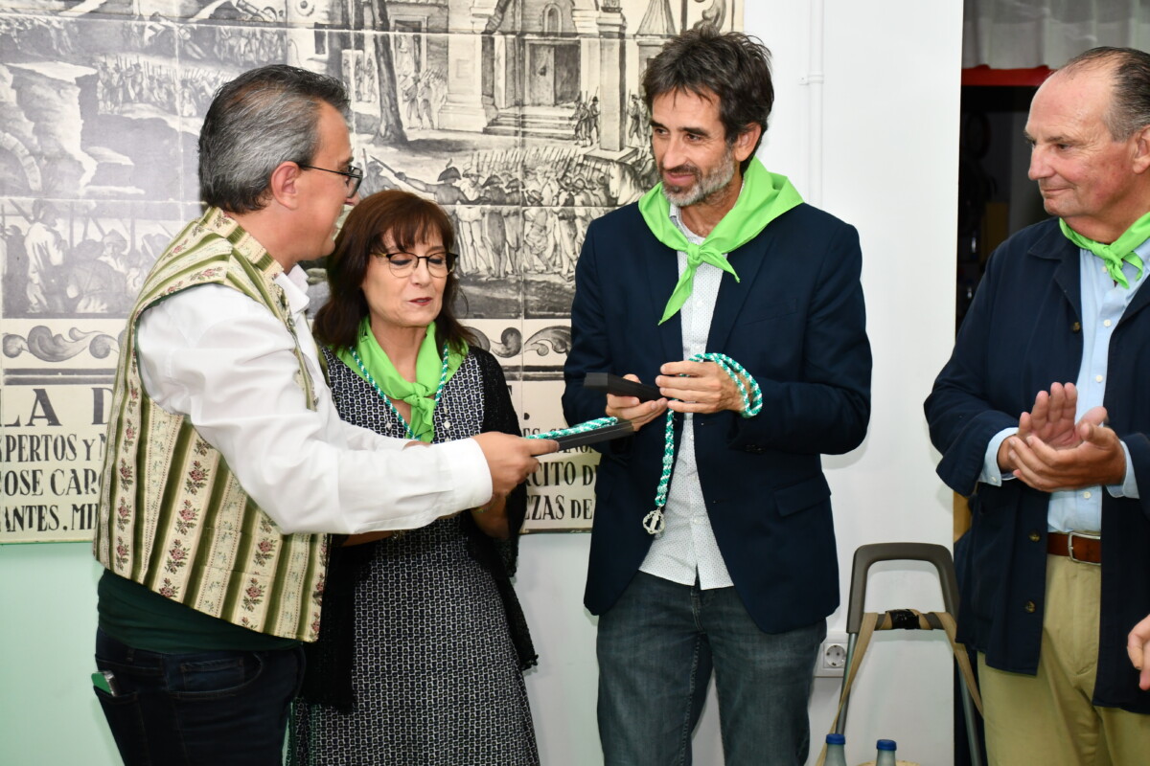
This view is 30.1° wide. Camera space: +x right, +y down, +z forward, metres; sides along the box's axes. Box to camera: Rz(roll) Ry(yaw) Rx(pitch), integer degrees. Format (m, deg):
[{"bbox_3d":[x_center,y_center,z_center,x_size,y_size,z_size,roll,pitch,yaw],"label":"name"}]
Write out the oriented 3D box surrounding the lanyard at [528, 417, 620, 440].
[{"bbox_3d":[-0.003,0.065,2.950,0.135,0.025,0.070,-11,7,-17],"label":"lanyard"}]

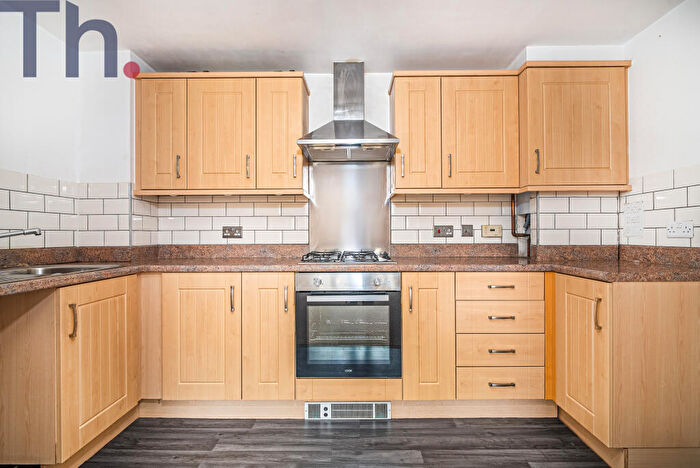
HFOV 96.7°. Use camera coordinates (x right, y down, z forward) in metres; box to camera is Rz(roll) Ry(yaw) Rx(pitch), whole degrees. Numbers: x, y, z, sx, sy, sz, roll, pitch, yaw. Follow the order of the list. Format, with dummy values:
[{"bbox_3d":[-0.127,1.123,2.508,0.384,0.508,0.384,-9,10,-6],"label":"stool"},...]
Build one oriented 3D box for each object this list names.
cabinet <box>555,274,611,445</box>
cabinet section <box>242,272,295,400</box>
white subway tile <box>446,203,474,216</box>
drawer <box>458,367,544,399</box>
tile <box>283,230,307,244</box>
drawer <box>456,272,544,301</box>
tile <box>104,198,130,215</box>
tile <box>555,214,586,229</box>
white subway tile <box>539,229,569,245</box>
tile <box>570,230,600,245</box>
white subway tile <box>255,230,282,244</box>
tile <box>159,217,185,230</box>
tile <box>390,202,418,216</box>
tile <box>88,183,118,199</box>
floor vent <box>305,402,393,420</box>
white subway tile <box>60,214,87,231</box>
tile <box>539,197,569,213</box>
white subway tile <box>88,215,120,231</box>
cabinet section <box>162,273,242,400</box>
[{"bbox_3d":[1.420,0.572,1.534,0.575,0.725,0.375,0,0,0],"label":"cabinet"},{"bbox_3d":[-0.457,0.578,2.030,0.297,0.717,0.560,0,0,0],"label":"cabinet section"},{"bbox_3d":[0.815,-0.186,2.304,0.200,0.100,0.010,0,0,0],"label":"white subway tile"},{"bbox_3d":[0.842,0.834,1.980,0.495,0.188,0.480,0,0,0],"label":"drawer"},{"bbox_3d":[-0.400,0.026,2.305,0.195,0.100,0.010,0,0,0],"label":"tile"},{"bbox_3d":[0.850,0.296,1.970,0.496,0.157,0.470,0,0,1],"label":"drawer"},{"bbox_3d":[-1.516,-0.178,2.030,0.170,0.100,0.010,0,0,0],"label":"tile"},{"bbox_3d":[1.411,-0.078,1.985,0.200,0.100,0.010,0,0,0],"label":"tile"},{"bbox_3d":[1.296,0.021,1.988,0.200,0.100,0.009,0,0,1],"label":"white subway tile"},{"bbox_3d":[1.504,0.022,1.985,0.200,0.100,0.010,0,0,0],"label":"tile"},{"bbox_3d":[-0.595,0.027,2.285,0.200,0.100,0.010,0,0,0],"label":"white subway tile"},{"bbox_3d":[-1.320,-0.077,2.304,0.197,0.100,0.009,0,0,1],"label":"tile"},{"bbox_3d":[0.397,-0.184,2.288,0.200,0.100,0.009,0,0,1],"label":"tile"},{"bbox_3d":[-1.617,-0.281,2.043,0.198,0.100,0.010,0,0,0],"label":"tile"},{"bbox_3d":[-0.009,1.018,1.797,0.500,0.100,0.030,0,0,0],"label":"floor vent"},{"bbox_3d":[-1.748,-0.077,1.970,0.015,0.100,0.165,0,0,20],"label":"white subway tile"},{"bbox_3d":[1.315,-0.183,2.005,0.195,0.100,0.010,0,0,0],"label":"tile"},{"bbox_3d":[-1.590,-0.074,2.010,0.200,0.100,0.009,0,0,1],"label":"white subway tile"},{"bbox_3d":[-0.830,0.578,2.030,0.450,0.717,0.560,0,0,0],"label":"cabinet section"}]

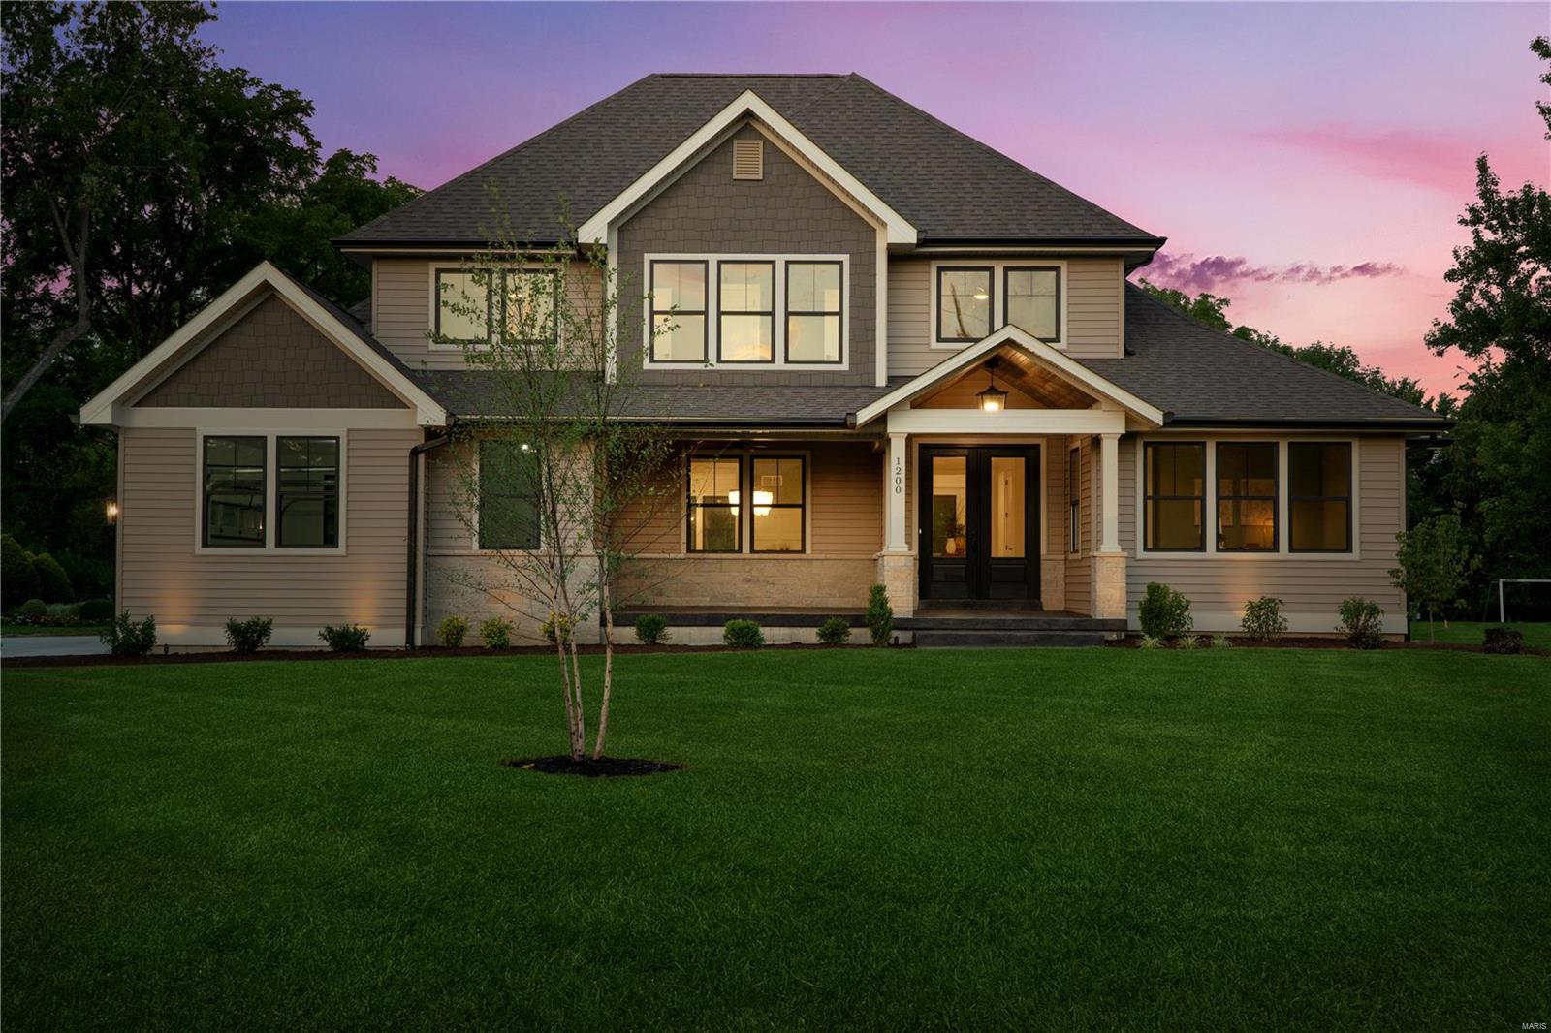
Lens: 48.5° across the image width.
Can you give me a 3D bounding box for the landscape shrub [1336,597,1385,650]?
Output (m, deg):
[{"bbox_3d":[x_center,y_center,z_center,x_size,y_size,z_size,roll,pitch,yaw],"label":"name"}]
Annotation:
[{"bbox_3d":[8.137,1.482,23.950,0.691,0.741,0.650,0,-1,1],"label":"landscape shrub"}]

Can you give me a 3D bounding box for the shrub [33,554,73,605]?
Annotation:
[{"bbox_3d":[-17.622,1.565,42.000,1.020,1.350,1.020,0,-2,0],"label":"shrub"}]

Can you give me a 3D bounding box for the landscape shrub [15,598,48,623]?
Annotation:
[{"bbox_3d":[-15.738,1.982,36.500,0.693,0.500,0.700,0,-1,1],"label":"landscape shrub"}]

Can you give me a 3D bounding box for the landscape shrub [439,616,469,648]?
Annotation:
[{"bbox_3d":[-4.519,1.625,24.200,0.440,0.450,0.440,0,-2,0],"label":"landscape shrub"}]

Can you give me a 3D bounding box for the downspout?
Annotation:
[{"bbox_3d":[-4.946,0.344,24.500,0.638,3.083,0.220,0,-1,1],"label":"downspout"}]

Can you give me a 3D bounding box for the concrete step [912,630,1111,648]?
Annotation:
[{"bbox_3d":[3.238,1.718,24.025,2.590,0.177,0.650,0,-2,0],"label":"concrete step"}]

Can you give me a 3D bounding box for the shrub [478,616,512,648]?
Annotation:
[{"bbox_3d":[-3.952,1.645,24.350,0.454,0.466,0.450,0,-2,0],"label":"shrub"}]

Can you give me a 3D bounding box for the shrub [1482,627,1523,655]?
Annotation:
[{"bbox_3d":[10.002,1.712,23.700,0.550,0.375,0.520,0,-1,1],"label":"shrub"}]

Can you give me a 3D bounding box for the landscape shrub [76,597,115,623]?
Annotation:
[{"bbox_3d":[-14.968,2.070,38.000,0.850,0.570,0.820,0,-2,0],"label":"landscape shrub"}]

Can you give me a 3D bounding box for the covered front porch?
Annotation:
[{"bbox_3d":[3.290,-0.569,25.531,4.287,4.100,3.100,0,-1,1],"label":"covered front porch"}]

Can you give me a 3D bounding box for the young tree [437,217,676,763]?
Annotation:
[{"bbox_3d":[-1.400,-0.186,11.000,1.500,3.520,1.400,0,-2,0],"label":"young tree"}]

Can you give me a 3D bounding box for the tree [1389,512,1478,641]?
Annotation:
[{"bbox_3d":[9.375,0.883,24.500,1.224,1.834,1.200,0,-1,1],"label":"tree"}]

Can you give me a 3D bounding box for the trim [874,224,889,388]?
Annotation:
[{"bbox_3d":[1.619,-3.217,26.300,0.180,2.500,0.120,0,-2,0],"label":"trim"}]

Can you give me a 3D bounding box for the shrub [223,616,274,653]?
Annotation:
[{"bbox_3d":[-7.359,1.648,24.050,0.680,0.510,0.620,0,-2,0],"label":"shrub"}]

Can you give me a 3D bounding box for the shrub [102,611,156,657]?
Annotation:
[{"bbox_3d":[-9.015,1.645,24.000,0.740,0.640,0.700,0,-2,0],"label":"shrub"}]

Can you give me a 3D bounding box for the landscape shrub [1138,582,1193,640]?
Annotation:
[{"bbox_3d":[5.481,1.327,24.200,0.766,0.817,0.680,0,-1,1],"label":"landscape shrub"}]

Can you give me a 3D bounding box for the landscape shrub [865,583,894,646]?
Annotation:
[{"bbox_3d":[1.461,1.382,24.150,0.391,0.879,0.400,0,-2,0],"label":"landscape shrub"}]

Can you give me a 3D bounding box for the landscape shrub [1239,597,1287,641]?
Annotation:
[{"bbox_3d":[6.831,1.432,24.100,0.644,0.617,0.620,0,-2,0],"label":"landscape shrub"}]

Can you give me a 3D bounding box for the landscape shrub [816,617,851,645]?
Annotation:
[{"bbox_3d":[0.837,1.648,24.800,0.506,0.401,0.480,0,-1,1],"label":"landscape shrub"}]

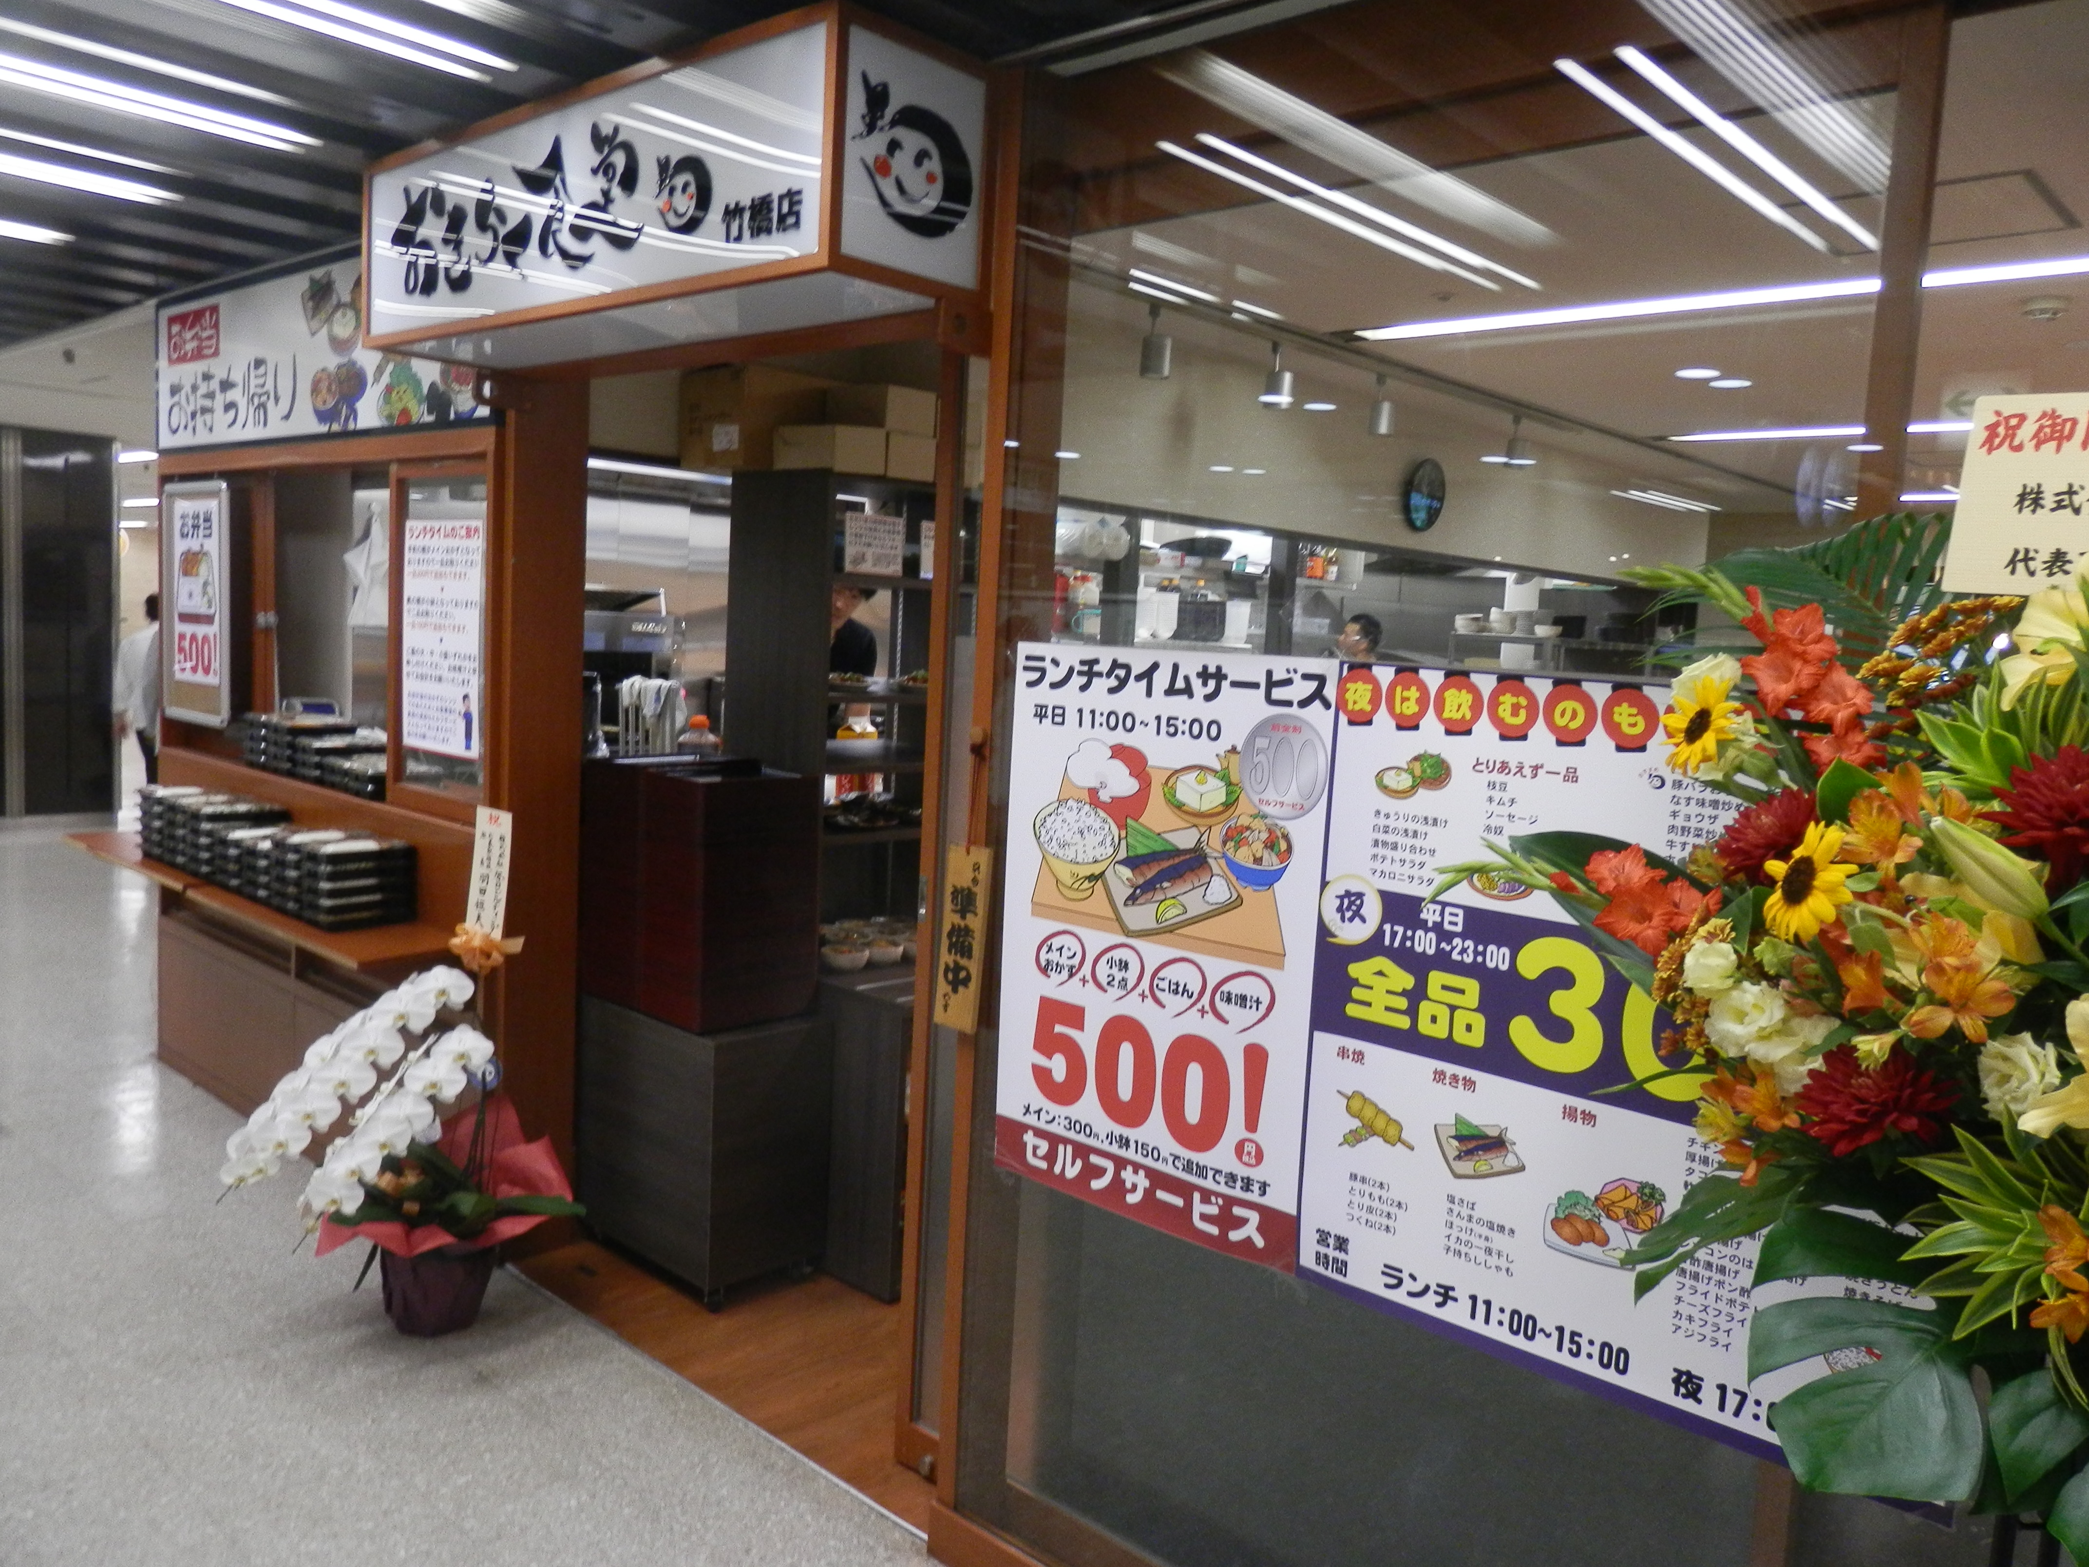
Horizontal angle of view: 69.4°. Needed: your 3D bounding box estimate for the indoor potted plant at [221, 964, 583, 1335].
[{"bbox_3d":[-1.318,0.769,3.082,0.452,0.764,0.562,9,9,41],"label":"indoor potted plant"}]

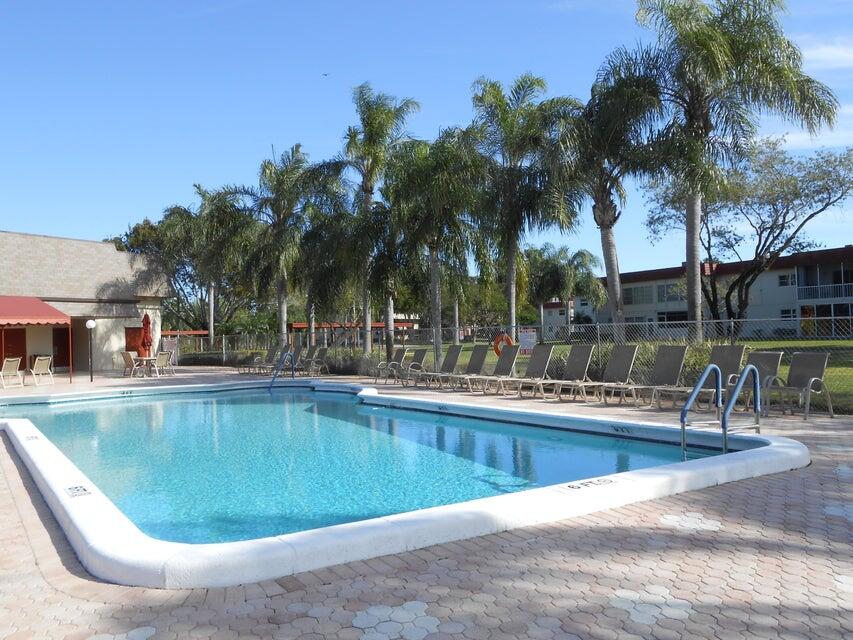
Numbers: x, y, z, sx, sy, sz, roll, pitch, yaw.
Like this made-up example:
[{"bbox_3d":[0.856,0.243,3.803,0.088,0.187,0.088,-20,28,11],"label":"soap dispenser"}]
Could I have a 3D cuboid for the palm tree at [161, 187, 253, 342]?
[{"bbox_3d":[-12.453,-2.635,42.083,4.999,10.119,4.999,-1,-1,0],"label":"palm tree"}]

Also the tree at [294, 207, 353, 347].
[{"bbox_3d":[-5.302,-1.757,37.065,3.002,7.841,3.002,-1,-1,0],"label":"tree"}]

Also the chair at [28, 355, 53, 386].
[{"bbox_3d":[-12.596,1.670,24.208,0.720,0.930,0.620,-2,-1,44],"label":"chair"}]

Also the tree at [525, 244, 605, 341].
[{"bbox_3d":[11.176,-1.997,60.068,6.167,8.255,6.167,-1,-1,0],"label":"tree"}]

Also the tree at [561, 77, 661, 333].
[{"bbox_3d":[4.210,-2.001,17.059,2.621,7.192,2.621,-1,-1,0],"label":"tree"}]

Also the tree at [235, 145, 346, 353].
[{"bbox_3d":[-6.149,-2.856,33.082,4.642,9.948,4.642,-1,-1,0],"label":"tree"}]

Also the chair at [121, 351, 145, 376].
[{"bbox_3d":[-11.007,1.688,27.708,0.620,0.930,0.700,-2,-1,30],"label":"chair"}]

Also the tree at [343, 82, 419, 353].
[{"bbox_3d":[-1.745,-3.228,26.084,2.743,10.241,2.743,-1,-1,0],"label":"tree"}]

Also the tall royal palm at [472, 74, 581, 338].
[{"bbox_3d":[3.157,-3.194,24.581,3.579,9.878,3.579,-1,-1,0],"label":"tall royal palm"}]

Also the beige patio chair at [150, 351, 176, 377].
[{"bbox_3d":[-9.829,1.657,27.608,0.700,0.930,0.620,-2,-1,35],"label":"beige patio chair"}]

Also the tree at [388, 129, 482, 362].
[{"bbox_3d":[0.224,-2.218,24.066,3.246,8.057,3.246,-1,-1,0],"label":"tree"}]

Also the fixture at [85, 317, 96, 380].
[{"bbox_3d":[-11.454,1.063,25.217,0.350,2.120,0.350,-1,-1,0],"label":"fixture"}]

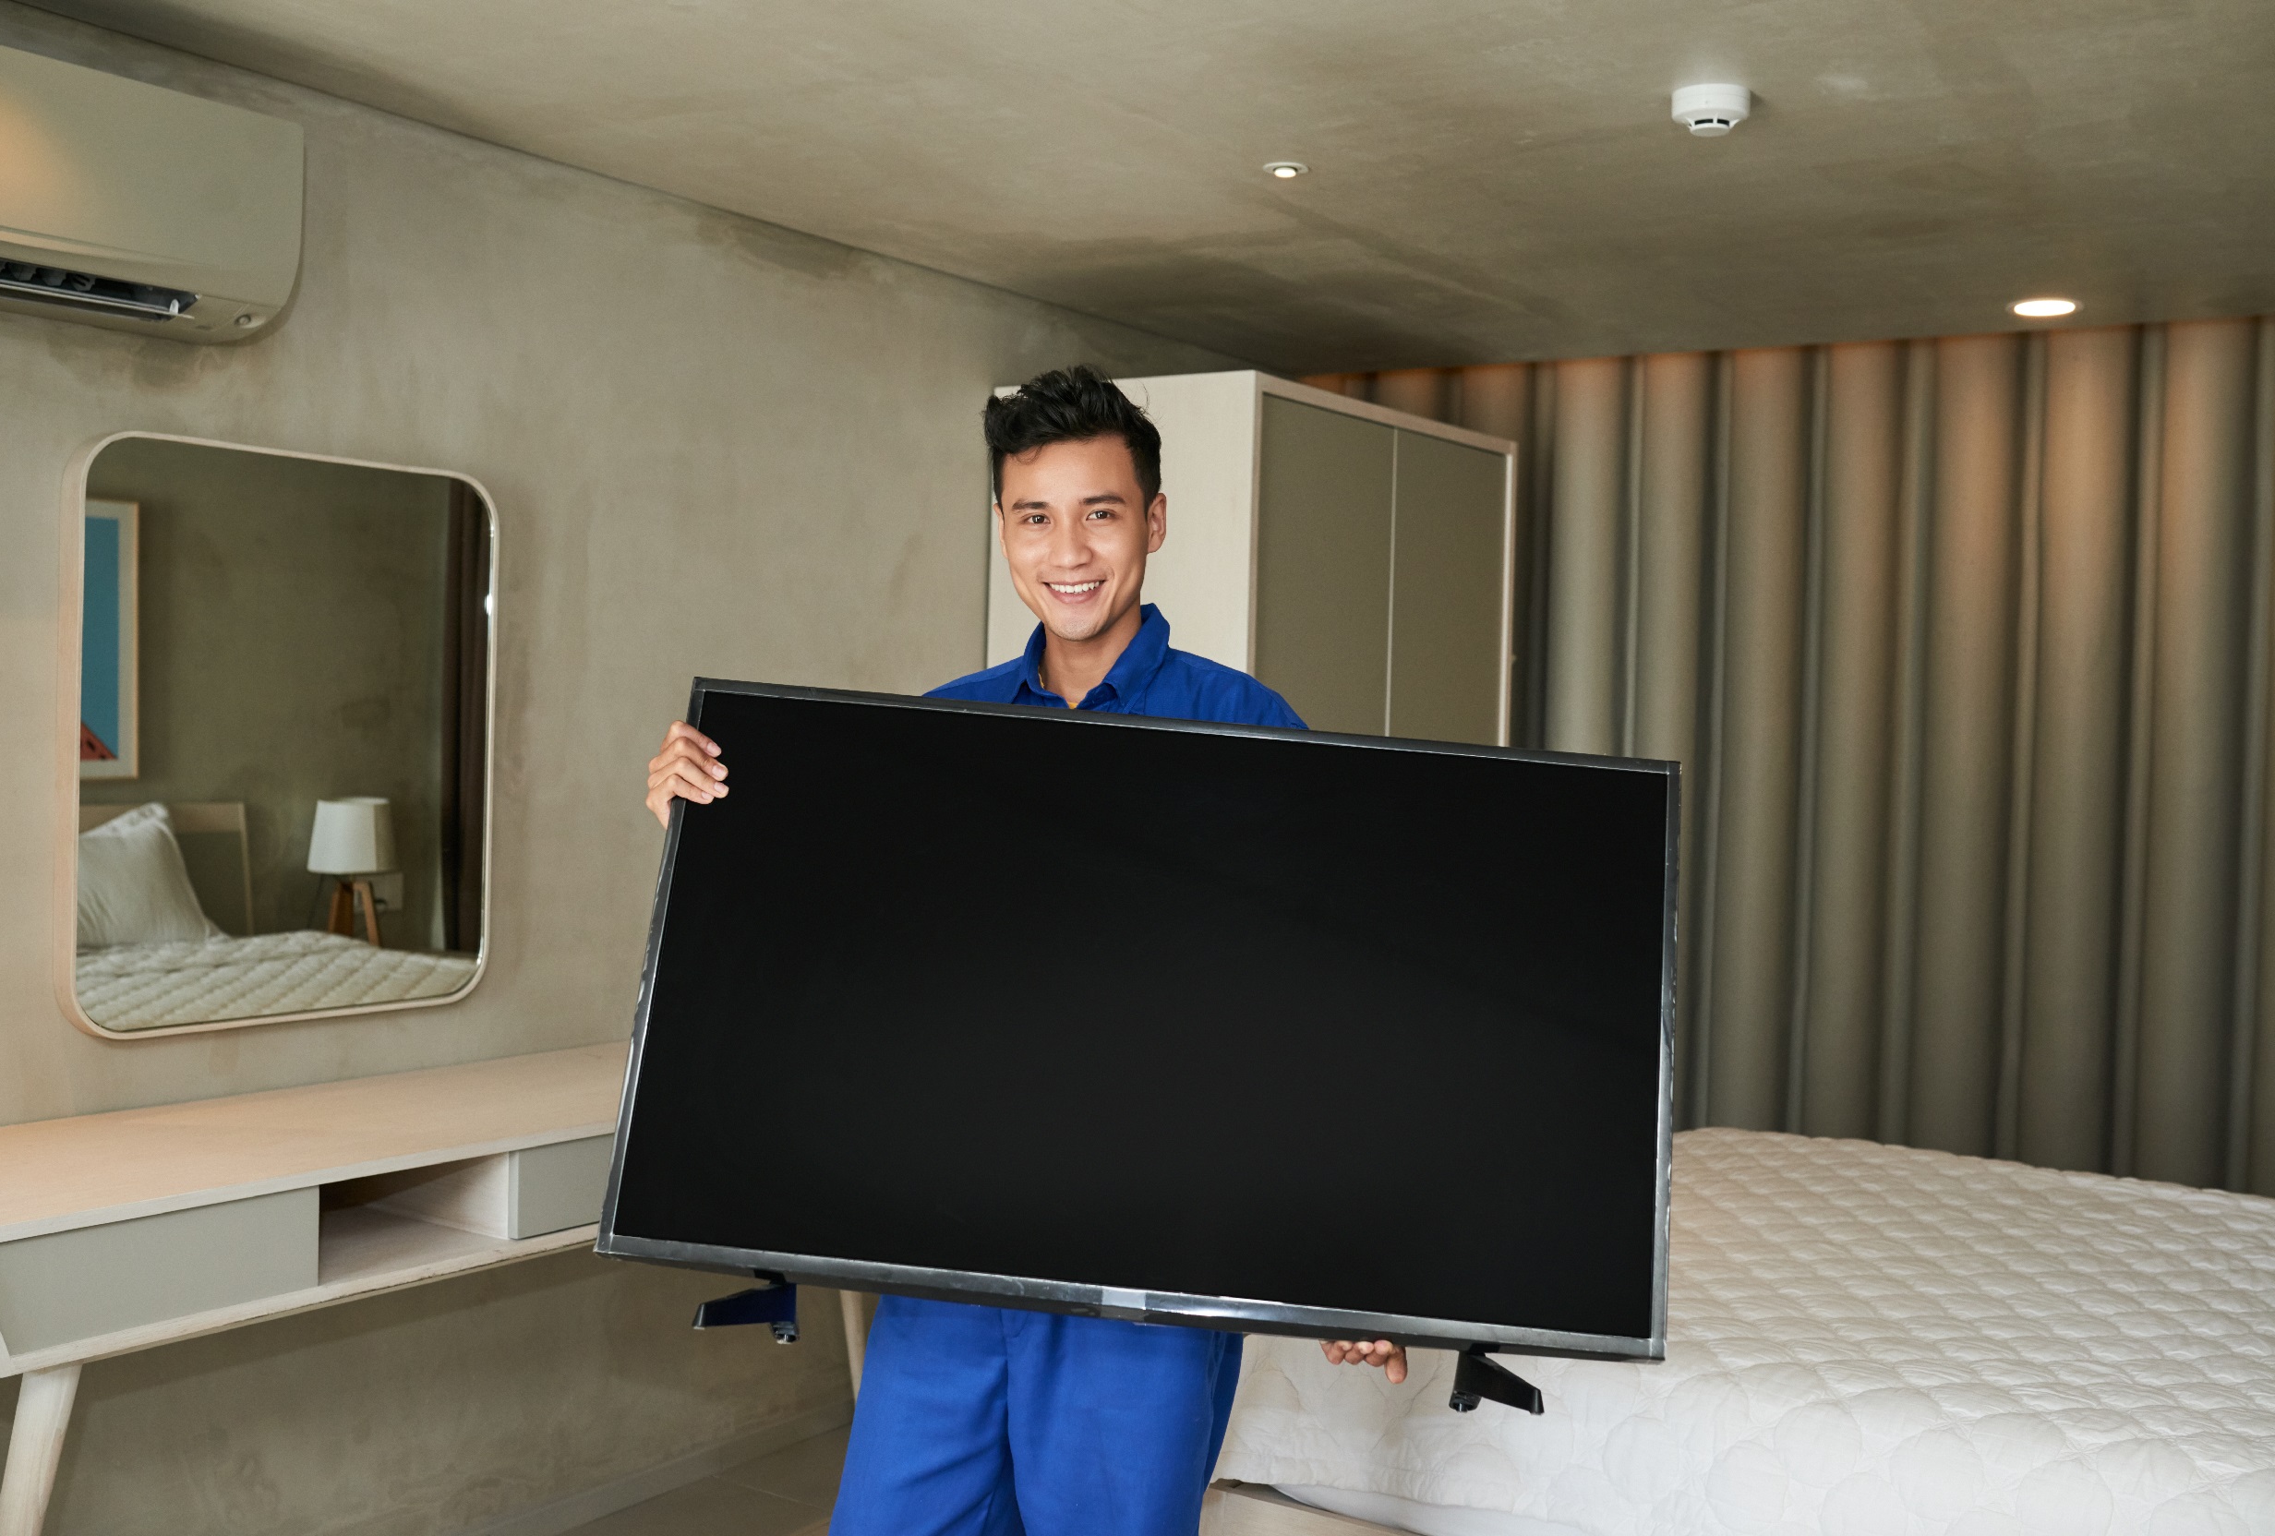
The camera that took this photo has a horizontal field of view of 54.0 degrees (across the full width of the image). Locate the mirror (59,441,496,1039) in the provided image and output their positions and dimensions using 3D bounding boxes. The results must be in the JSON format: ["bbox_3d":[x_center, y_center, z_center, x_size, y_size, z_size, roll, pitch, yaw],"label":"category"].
[{"bbox_3d":[-1.188,-0.043,3.143,0.051,0.797,0.667,3,2,34],"label":"mirror"}]

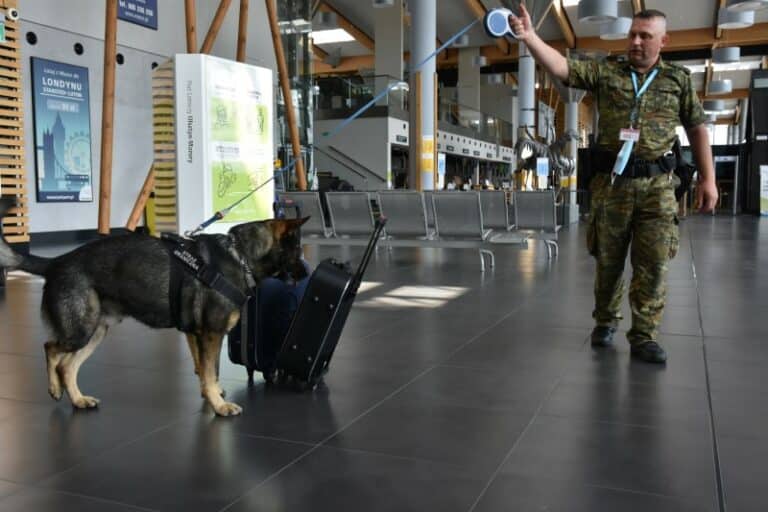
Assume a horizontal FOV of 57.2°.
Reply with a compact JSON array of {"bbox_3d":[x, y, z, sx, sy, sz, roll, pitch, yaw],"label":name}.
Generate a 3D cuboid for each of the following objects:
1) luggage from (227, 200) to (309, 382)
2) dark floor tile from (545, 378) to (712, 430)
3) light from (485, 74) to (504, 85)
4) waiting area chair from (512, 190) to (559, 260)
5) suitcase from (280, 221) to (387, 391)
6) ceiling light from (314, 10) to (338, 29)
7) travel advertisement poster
[{"bbox_3d":[-0.523,0.148,3.260,0.230,0.800,0.350,4,6,42],"label":"luggage"},{"bbox_3d":[0.967,0.582,2.794,0.600,0.010,0.600,2,5,23],"label":"dark floor tile"},{"bbox_3d":[5.677,-9.027,36.000,0.680,0.450,0.680,2,5,23],"label":"light"},{"bbox_3d":[2.080,-0.417,9.551,0.570,0.870,0.630,2,5,23],"label":"waiting area chair"},{"bbox_3d":[-0.221,0.175,3.094,0.225,0.790,0.322,21,6,5],"label":"suitcase"},{"bbox_3d":[-1.989,-8.382,25.000,0.650,0.500,0.650,2,5,23],"label":"ceiling light"},{"bbox_3d":[-6.836,-2.631,15.069,0.060,2.949,1.497,2,5,23],"label":"travel advertisement poster"}]

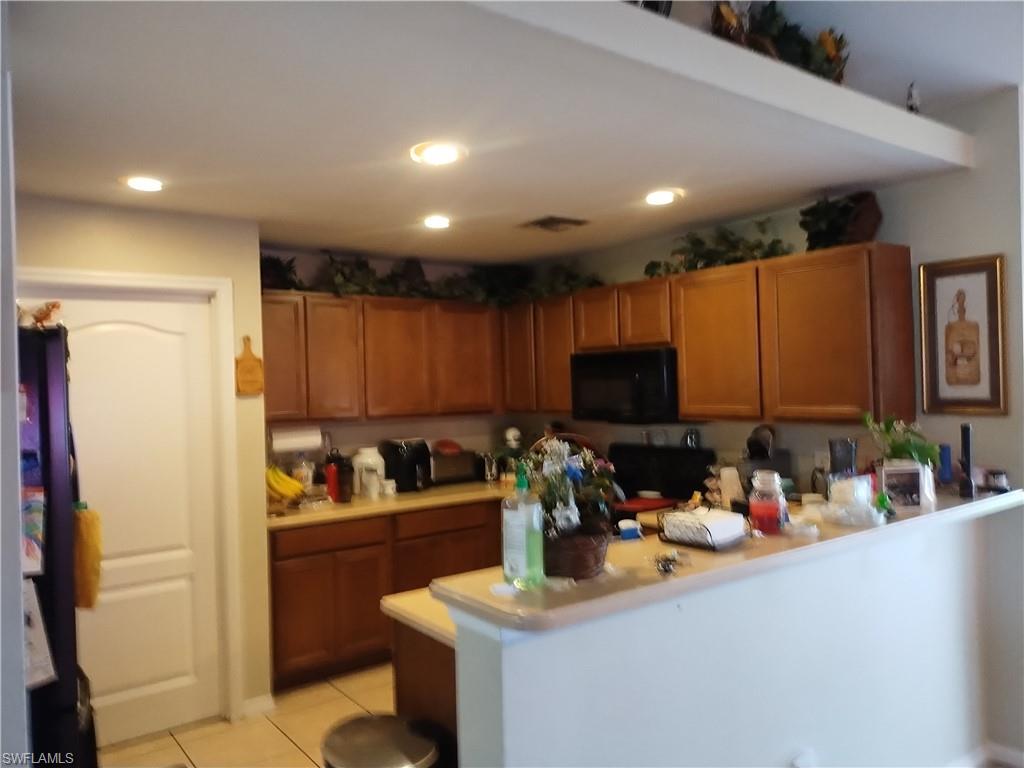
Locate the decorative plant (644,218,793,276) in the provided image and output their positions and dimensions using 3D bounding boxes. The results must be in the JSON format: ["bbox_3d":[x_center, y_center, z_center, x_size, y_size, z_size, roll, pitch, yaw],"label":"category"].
[{"bbox_3d":[1.028,-0.661,3.708,0.265,0.214,0.847,-1,0,-36],"label":"decorative plant"}]

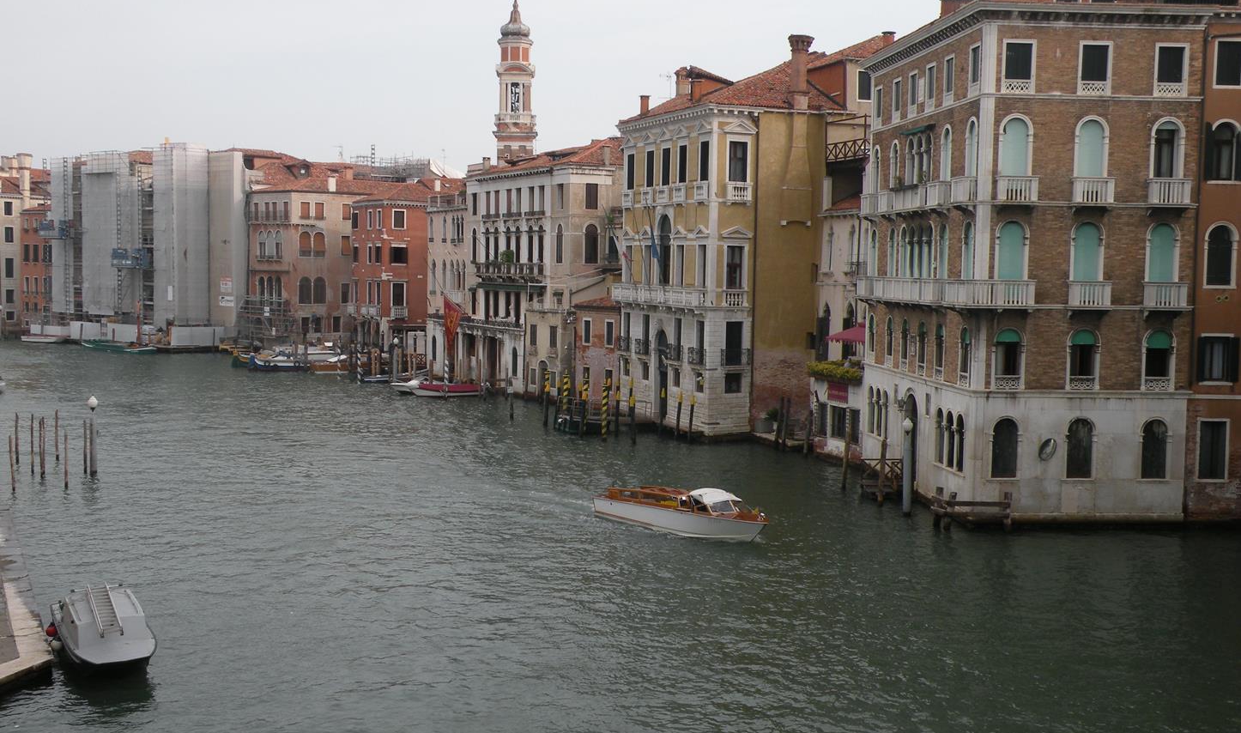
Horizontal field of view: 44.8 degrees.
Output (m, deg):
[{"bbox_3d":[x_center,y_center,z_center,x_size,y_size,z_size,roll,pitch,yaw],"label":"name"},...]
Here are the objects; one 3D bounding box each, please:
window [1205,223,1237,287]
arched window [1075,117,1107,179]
[{"bbox_3d":[23.425,-4.358,58.905,1.282,2.451,0.250,1,4,-3],"label":"window"},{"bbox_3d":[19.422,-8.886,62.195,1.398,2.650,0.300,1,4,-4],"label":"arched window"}]

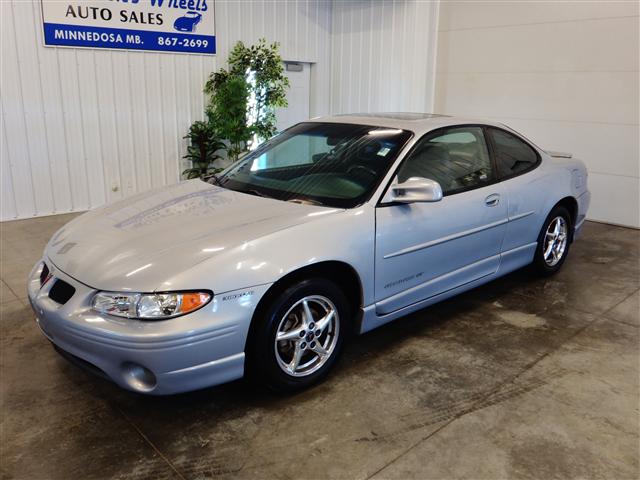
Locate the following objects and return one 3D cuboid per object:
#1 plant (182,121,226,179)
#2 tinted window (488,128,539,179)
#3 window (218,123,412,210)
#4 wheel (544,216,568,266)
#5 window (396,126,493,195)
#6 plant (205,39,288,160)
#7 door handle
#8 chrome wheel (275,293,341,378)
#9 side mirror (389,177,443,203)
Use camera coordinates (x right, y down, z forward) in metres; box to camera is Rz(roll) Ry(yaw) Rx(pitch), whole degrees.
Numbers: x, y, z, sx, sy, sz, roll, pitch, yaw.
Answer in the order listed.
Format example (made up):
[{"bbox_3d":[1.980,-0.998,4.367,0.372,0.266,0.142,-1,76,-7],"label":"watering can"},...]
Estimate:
[{"bbox_3d":[-1.594,-1.097,7.310,0.609,1.117,0.579,-13,21,-40],"label":"plant"},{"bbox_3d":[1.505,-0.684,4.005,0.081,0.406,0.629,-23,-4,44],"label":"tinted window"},{"bbox_3d":[-0.053,-0.565,3.622,1.472,0.132,0.853,18,52,46],"label":"window"},{"bbox_3d":[2.018,0.000,4.598,0.447,0.447,0.183,-13,21,-40],"label":"wheel"},{"bbox_3d":[0.830,-0.525,3.411,1.157,0.457,0.081,-13,-7,-40],"label":"window"},{"bbox_3d":[-1.076,-1.750,7.592,1.218,2.152,1.035,-13,21,-40],"label":"plant"},{"bbox_3d":[1.198,-0.278,3.602,0.178,0.091,0.046,-13,21,-40],"label":"door handle"},{"bbox_3d":[-0.111,0.488,2.768,0.447,0.447,0.183,-13,21,-40],"label":"chrome wheel"},{"bbox_3d":[0.524,-0.265,2.880,0.162,0.127,0.238,-13,21,-40],"label":"side mirror"}]

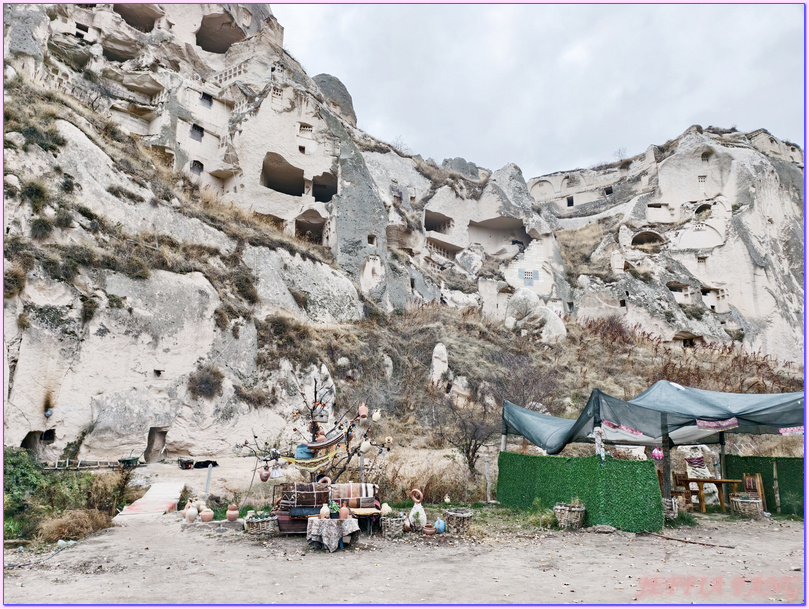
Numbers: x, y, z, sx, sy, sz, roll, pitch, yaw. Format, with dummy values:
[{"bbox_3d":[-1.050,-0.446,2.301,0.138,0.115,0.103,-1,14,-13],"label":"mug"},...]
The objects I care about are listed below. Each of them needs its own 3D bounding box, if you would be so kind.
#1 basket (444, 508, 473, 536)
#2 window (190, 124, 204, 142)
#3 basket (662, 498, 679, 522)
[{"bbox_3d":[0.972,3.883,9.651,0.460,0.400,0.460,-1,-14,5],"label":"basket"},{"bbox_3d":[-18.219,-15.050,47.369,0.350,1.300,1.080,-12,-18,39],"label":"window"},{"bbox_3d":[5.711,4.410,11.736,0.450,0.400,0.450,-6,-16,24],"label":"basket"}]

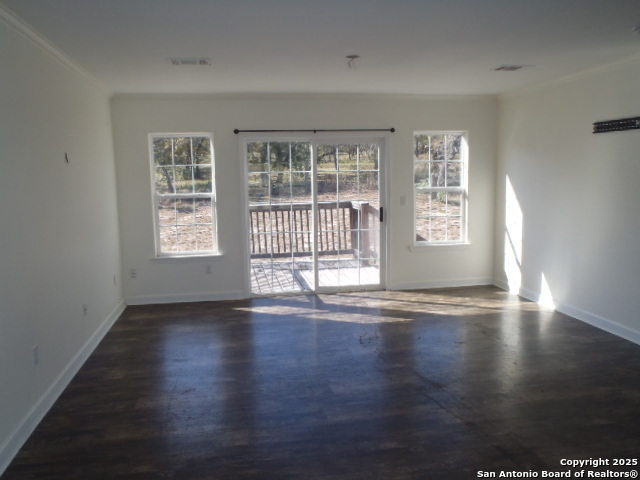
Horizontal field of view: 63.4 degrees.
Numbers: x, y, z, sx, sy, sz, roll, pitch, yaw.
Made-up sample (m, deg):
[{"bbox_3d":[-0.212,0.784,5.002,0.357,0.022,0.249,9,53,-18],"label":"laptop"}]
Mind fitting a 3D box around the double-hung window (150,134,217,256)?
[{"bbox_3d":[-1.654,-0.542,6.325,0.750,1.480,0.100,-2,7,-10],"label":"double-hung window"}]

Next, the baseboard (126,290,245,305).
[{"bbox_3d":[-1.657,0.729,6.443,1.430,0.115,0.018,-2,7,-10],"label":"baseboard"}]

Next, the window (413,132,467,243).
[{"bbox_3d":[1.616,-0.692,6.925,0.750,1.480,0.100,-2,7,-10],"label":"window"}]

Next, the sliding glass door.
[{"bbox_3d":[-0.029,-0.280,6.655,1.800,2.010,0.120,-2,7,-10],"label":"sliding glass door"}]

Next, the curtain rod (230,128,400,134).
[{"bbox_3d":[-0.036,-1.355,6.438,2.030,0.055,0.090,-2,7,-10],"label":"curtain rod"}]

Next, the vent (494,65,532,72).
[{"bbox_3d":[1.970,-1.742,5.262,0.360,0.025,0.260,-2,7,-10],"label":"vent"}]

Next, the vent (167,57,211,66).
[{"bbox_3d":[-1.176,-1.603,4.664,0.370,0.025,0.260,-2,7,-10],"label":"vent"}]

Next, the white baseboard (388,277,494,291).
[{"bbox_3d":[1.665,0.598,7.056,1.510,0.110,0.018,-2,7,-10],"label":"white baseboard"}]

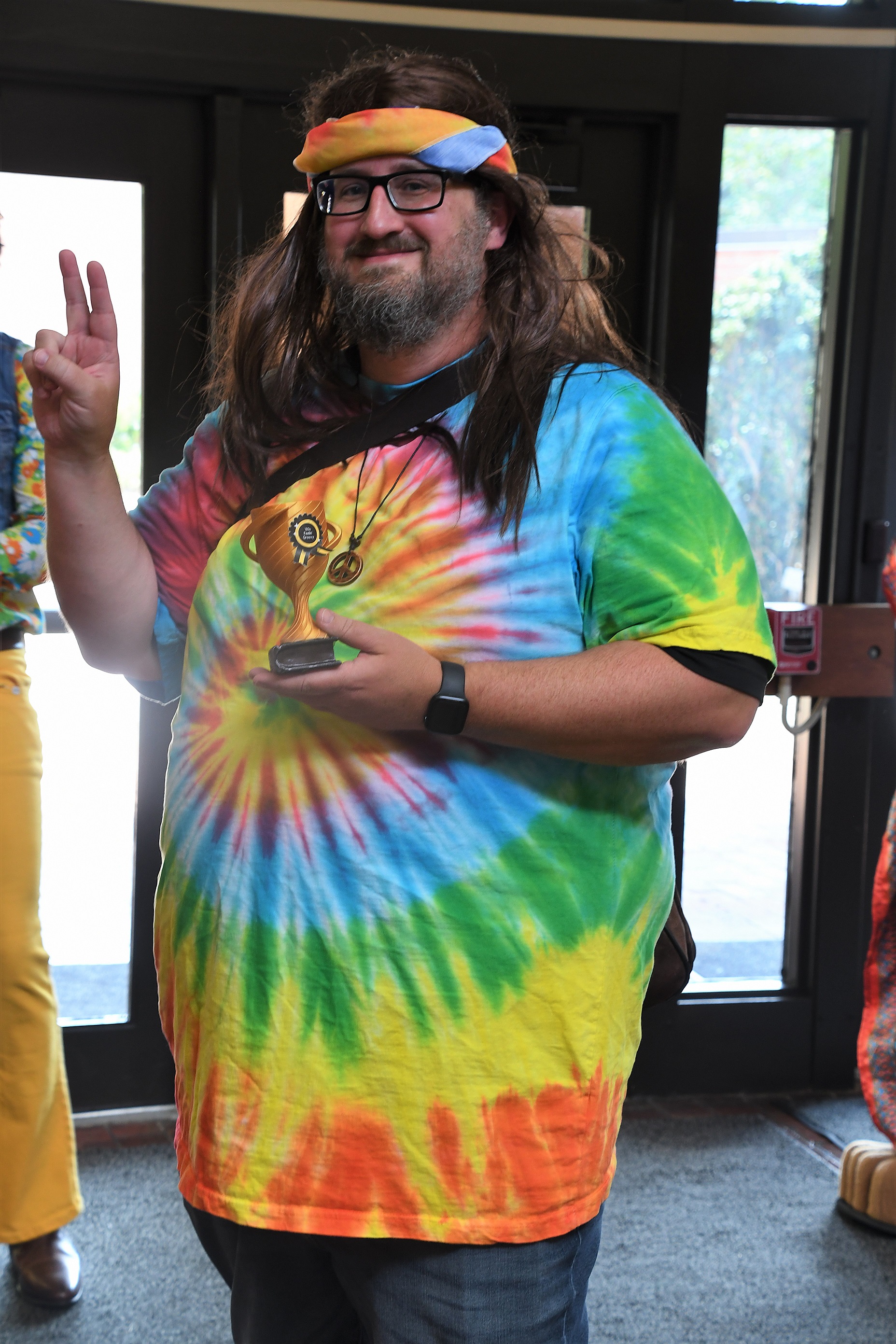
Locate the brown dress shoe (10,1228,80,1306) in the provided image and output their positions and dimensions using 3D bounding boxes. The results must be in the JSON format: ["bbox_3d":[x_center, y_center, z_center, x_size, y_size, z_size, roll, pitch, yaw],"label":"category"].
[{"bbox_3d":[-0.672,0.930,4.602,0.110,0.115,0.300,0,9,-17],"label":"brown dress shoe"}]

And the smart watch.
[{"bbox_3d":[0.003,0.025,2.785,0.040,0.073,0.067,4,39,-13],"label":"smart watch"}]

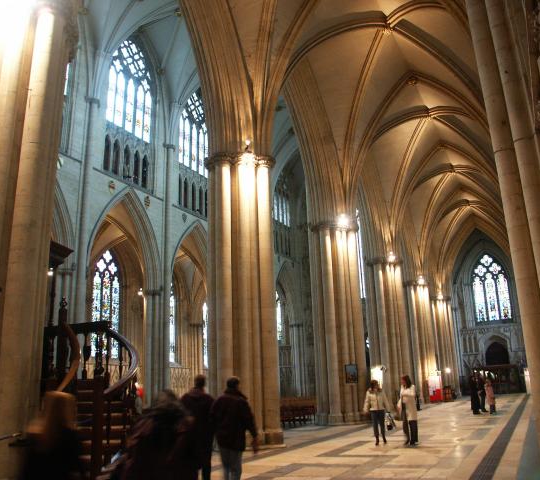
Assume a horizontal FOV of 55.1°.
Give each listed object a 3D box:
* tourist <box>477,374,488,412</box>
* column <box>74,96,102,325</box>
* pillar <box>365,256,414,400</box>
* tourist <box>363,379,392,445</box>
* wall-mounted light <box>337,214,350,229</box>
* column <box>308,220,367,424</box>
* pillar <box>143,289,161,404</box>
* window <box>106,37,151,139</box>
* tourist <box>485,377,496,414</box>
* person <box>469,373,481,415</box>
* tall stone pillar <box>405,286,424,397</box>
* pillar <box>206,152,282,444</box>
[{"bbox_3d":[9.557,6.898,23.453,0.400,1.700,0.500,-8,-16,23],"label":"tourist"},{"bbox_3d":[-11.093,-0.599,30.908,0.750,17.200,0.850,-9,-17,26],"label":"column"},{"bbox_3d":[6.523,5.147,28.732,2.050,7.800,2.050,-9,-17,26],"label":"pillar"},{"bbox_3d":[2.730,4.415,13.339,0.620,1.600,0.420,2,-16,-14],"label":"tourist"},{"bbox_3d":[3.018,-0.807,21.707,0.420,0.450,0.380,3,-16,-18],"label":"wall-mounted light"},{"bbox_3d":[2.846,3.358,21.719,2.050,8.000,2.050,-9,-17,26],"label":"column"},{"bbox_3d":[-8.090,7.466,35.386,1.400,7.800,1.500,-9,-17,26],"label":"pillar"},{"bbox_3d":[-9.986,-11.136,37.594,0.400,7.260,4.820,-9,-17,26],"label":"window"},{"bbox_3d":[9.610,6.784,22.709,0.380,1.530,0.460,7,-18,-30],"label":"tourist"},{"bbox_3d":[8.902,6.696,22.713,0.420,1.740,0.500,-10,-17,30],"label":"person"},{"bbox_3d":[10.201,6.935,35.745,1.900,7.800,1.900,-9,-17,26],"label":"tall stone pillar"},{"bbox_3d":[-0.832,1.570,14.705,2.050,8.000,2.050,-9,-17,26],"label":"pillar"}]

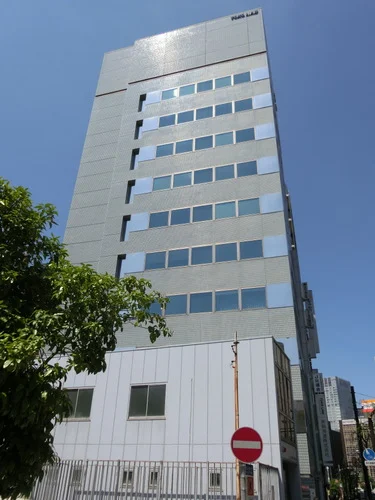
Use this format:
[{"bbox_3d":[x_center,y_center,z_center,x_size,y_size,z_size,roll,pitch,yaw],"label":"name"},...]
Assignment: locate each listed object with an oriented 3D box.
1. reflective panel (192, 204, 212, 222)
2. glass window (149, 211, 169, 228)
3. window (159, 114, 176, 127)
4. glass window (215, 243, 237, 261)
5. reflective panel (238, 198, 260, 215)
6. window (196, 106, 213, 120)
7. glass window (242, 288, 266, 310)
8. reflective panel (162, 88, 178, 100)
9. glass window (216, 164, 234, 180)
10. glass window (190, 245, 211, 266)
[{"bbox_3d":[1.060,-2.535,29.055,1.382,1.275,0.150,-7,-32,15],"label":"reflective panel"},{"bbox_3d":[-2.153,-2.322,31.699,1.494,1.368,0.100,-7,-33,14],"label":"glass window"},{"bbox_3d":[-1.661,-10.881,35.340,1.448,1.291,0.120,-7,-32,15],"label":"window"},{"bbox_3d":[2.593,0.144,28.108,1.517,1.351,0.100,-7,-32,15],"label":"glass window"},{"bbox_3d":[4.141,-2.897,28.250,1.382,1.275,0.150,-7,-32,15],"label":"reflective panel"},{"bbox_3d":[1.487,-11.918,36.486,1.494,1.368,0.100,-7,-33,14],"label":"window"},{"bbox_3d":[3.838,2.775,24.227,1.415,1.293,0.100,-7,-32,15],"label":"glass window"},{"bbox_3d":[-1.545,-13.785,37.104,1.448,1.291,0.120,-7,-32,15],"label":"reflective panel"},{"bbox_3d":[2.714,-5.603,30.387,1.382,1.275,0.150,-7,-32,15],"label":"glass window"},{"bbox_3d":[0.948,0.353,27.320,1.382,1.275,0.150,-7,-32,15],"label":"glass window"}]

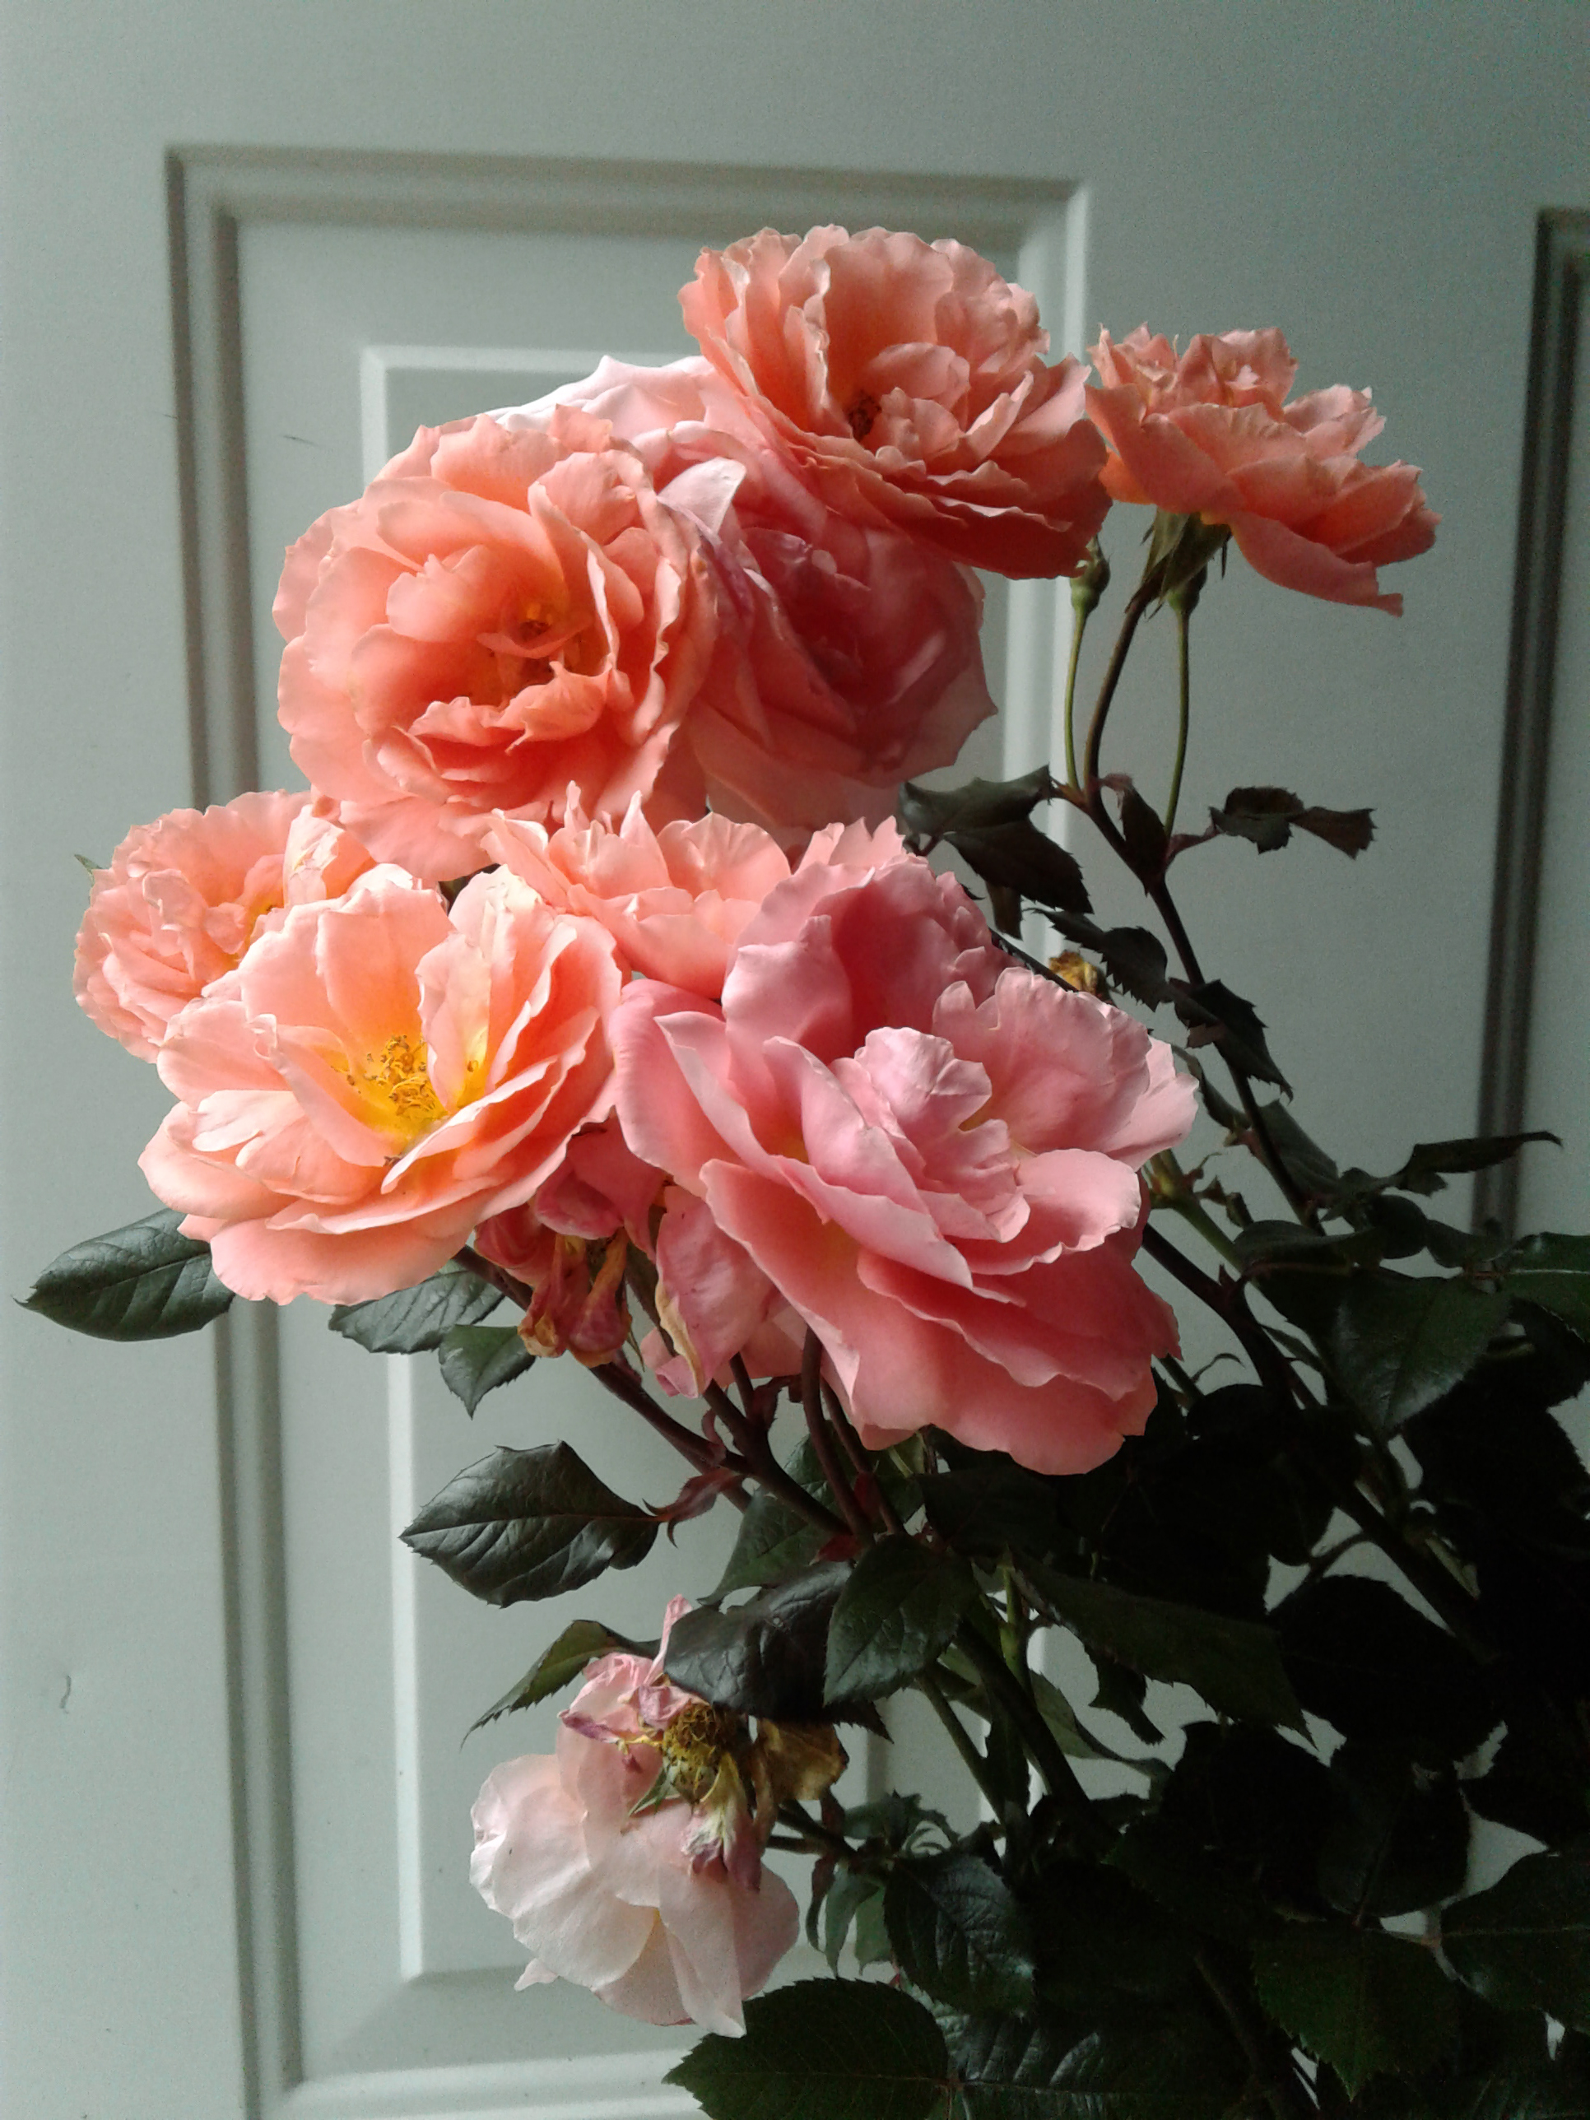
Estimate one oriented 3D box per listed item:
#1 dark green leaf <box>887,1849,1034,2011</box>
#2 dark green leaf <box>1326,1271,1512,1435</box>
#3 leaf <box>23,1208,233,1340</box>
[{"bbox_3d":[0.032,0.167,0.375,0.029,0.031,0.012,-16,15,-5],"label":"dark green leaf"},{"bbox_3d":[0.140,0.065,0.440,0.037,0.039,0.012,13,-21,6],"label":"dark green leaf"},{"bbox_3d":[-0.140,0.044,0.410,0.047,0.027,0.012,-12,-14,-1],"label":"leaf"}]

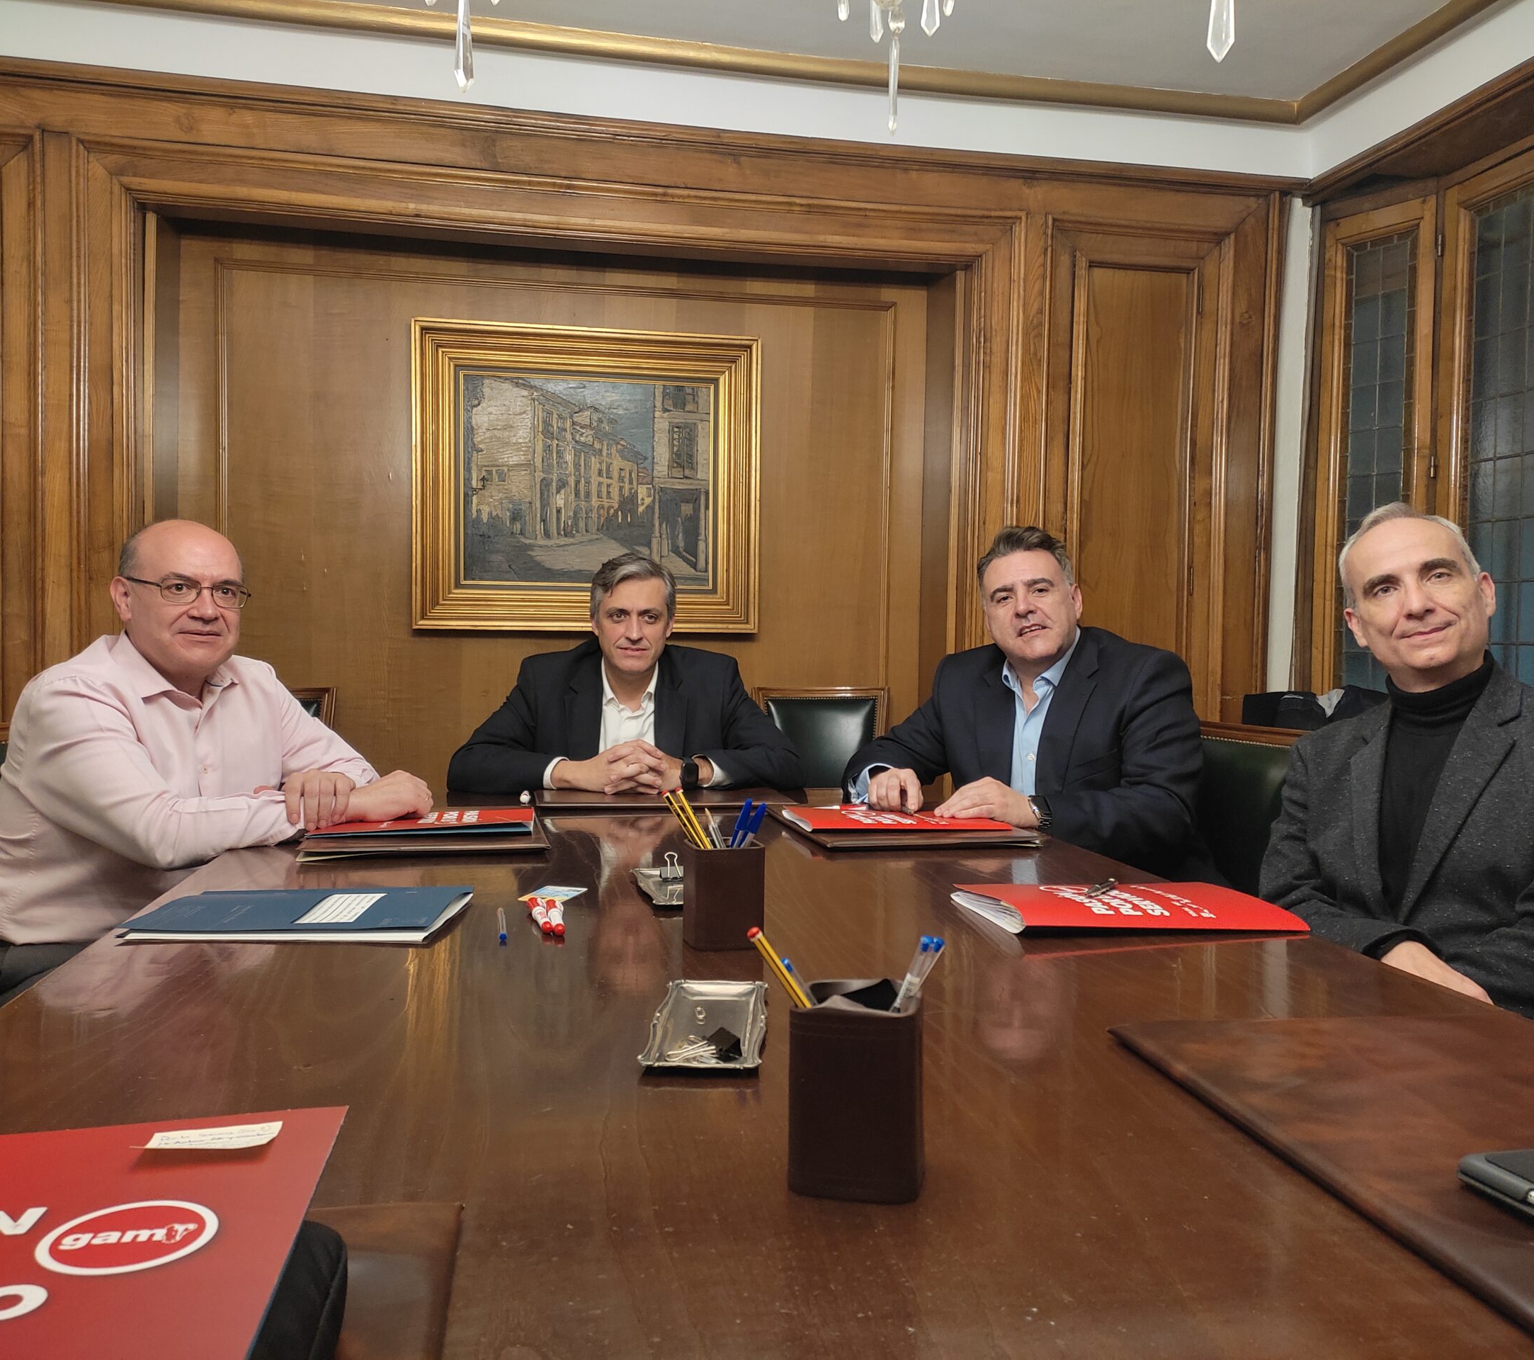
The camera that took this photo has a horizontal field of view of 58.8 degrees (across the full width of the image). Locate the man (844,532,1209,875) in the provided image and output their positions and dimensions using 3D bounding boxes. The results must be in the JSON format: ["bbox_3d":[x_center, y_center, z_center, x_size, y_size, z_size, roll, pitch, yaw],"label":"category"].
[{"bbox_3d":[0.407,0.369,2.333,0.620,1.258,0.760,3,3,42],"label":"man"}]

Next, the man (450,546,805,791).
[{"bbox_3d":[-0.274,0.360,2.715,0.650,1.228,0.700,1,2,-9],"label":"man"}]

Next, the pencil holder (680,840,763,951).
[{"bbox_3d":[-0.043,0.212,1.360,0.070,0.100,0.070,2,2,16],"label":"pencil holder"}]

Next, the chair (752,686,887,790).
[{"bbox_3d":[0.183,0.496,3.334,0.450,0.930,0.540,1,2,-12],"label":"chair"}]

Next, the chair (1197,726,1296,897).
[{"bbox_3d":[0.491,0.540,2.163,0.550,0.930,0.450,1,2,-13],"label":"chair"}]

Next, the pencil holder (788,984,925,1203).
[{"bbox_3d":[0.051,0.232,0.776,0.070,0.103,0.070,1,2,13],"label":"pencil holder"}]

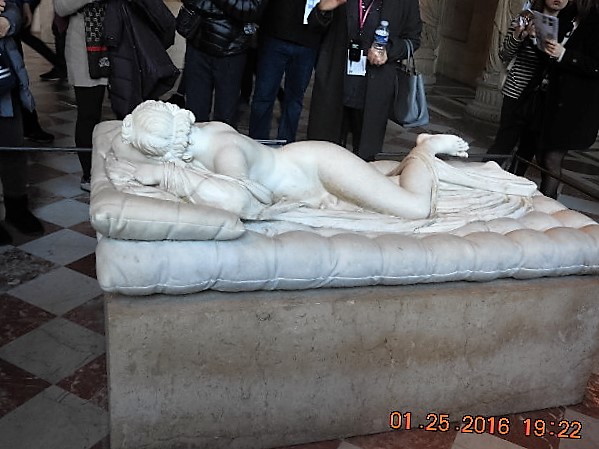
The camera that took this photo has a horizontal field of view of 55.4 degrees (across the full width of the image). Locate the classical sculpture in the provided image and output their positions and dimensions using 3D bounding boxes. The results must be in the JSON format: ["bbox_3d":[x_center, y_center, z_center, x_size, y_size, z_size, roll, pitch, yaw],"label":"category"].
[{"bbox_3d":[0.168,-0.234,1.869,1.522,0.311,0.580,-1,24,-19],"label":"classical sculpture"}]

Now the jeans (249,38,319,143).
[{"bbox_3d":[-0.132,-0.678,3.682,0.430,1.030,0.290,3,23,-9],"label":"jeans"}]

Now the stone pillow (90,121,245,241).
[{"bbox_3d":[-0.425,-0.166,1.725,0.374,0.146,0.780,-1,24,-19],"label":"stone pillow"}]

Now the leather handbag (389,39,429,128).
[{"bbox_3d":[0.701,-0.877,3.535,0.165,0.490,0.280,-2,24,-20],"label":"leather handbag"}]

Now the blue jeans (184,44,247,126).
[{"bbox_3d":[-0.534,-0.599,3.501,0.400,0.950,0.270,3,23,-9],"label":"blue jeans"}]

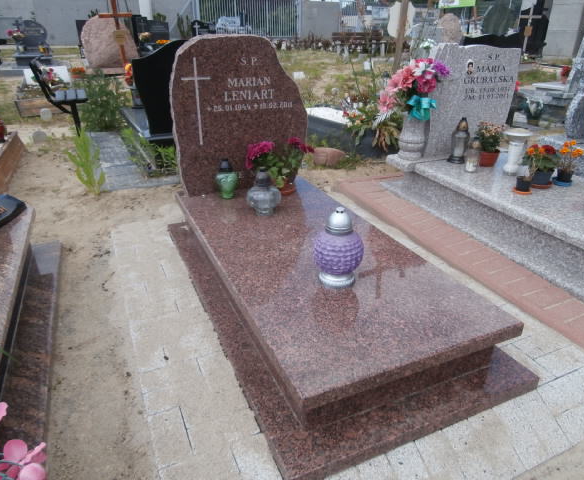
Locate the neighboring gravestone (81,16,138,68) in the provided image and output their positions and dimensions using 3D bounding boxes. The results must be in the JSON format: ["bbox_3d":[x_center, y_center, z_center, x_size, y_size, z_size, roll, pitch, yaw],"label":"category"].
[{"bbox_3d":[-3.702,-4.016,9.000,1.140,0.980,0.300,-11,27,-21],"label":"neighboring gravestone"}]

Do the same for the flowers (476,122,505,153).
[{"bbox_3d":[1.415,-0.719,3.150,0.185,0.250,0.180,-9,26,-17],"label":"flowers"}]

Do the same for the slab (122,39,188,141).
[{"bbox_3d":[-1.063,-1.363,4.007,0.680,0.790,0.080,-12,27,-23],"label":"slab"}]

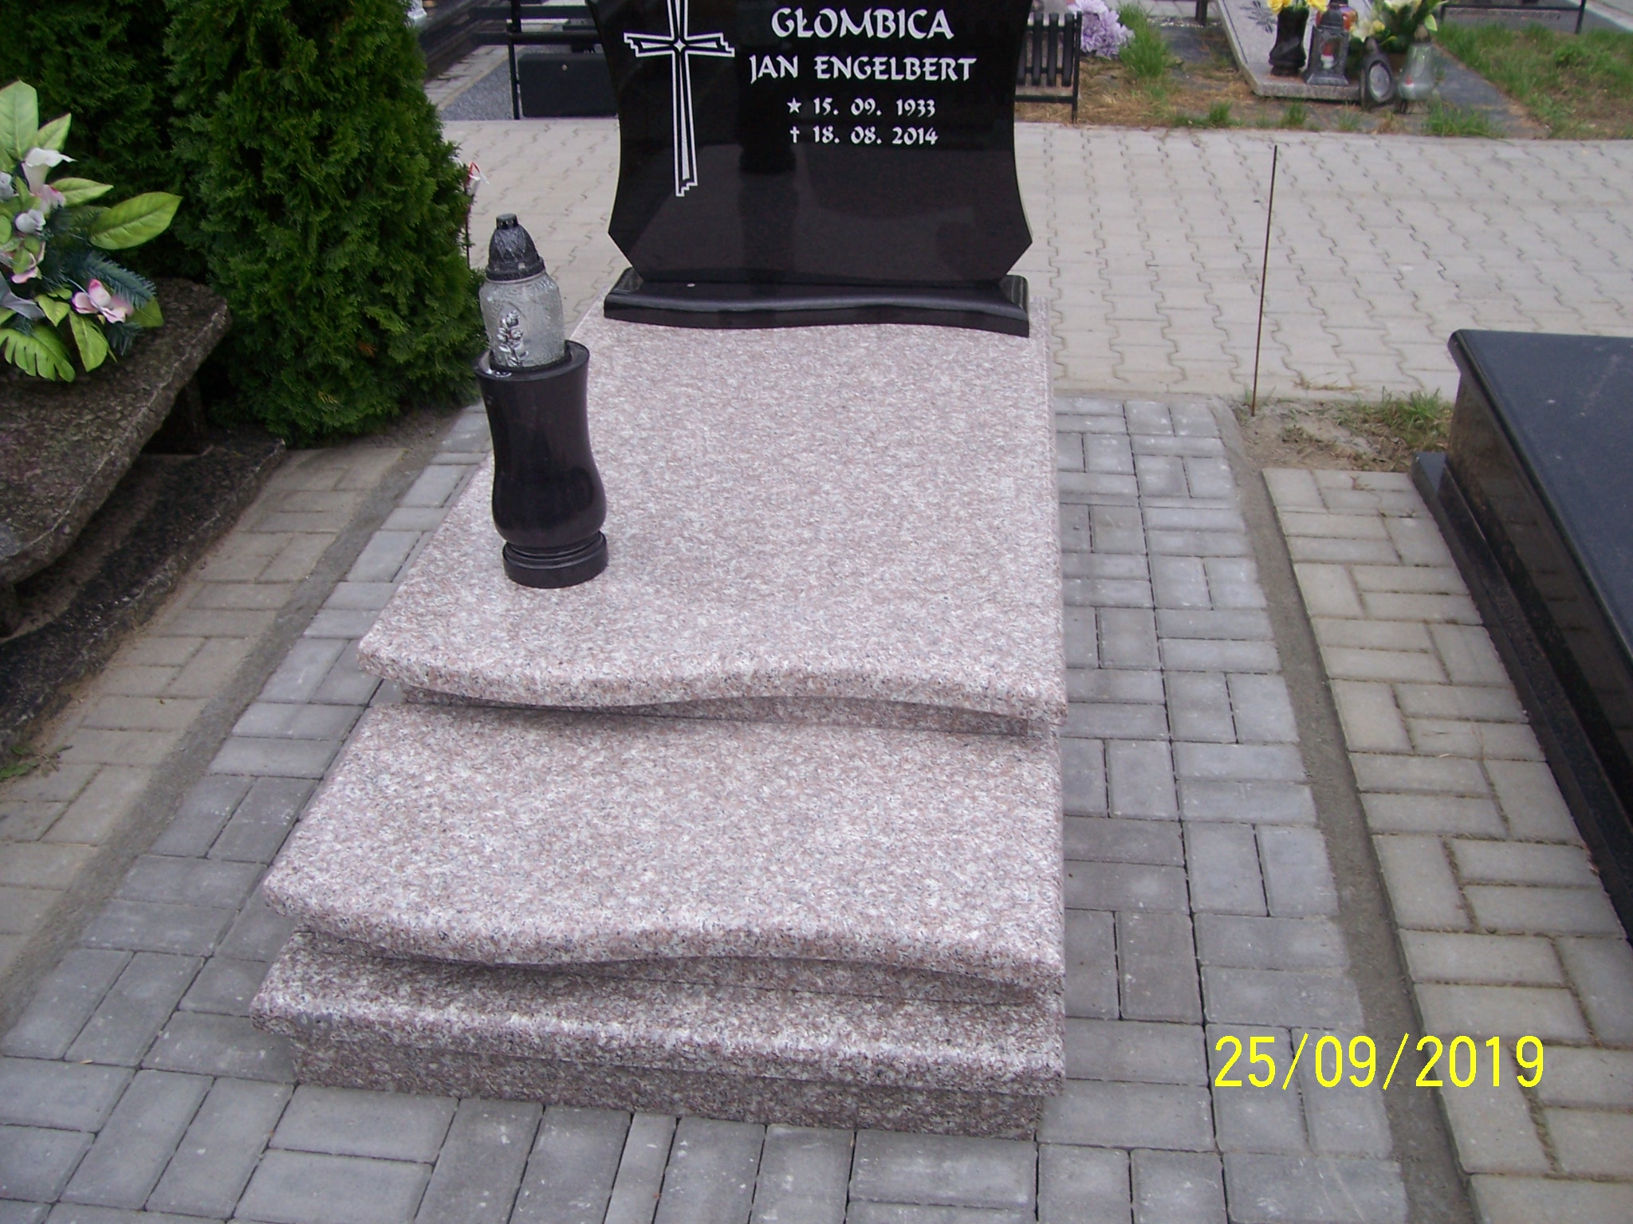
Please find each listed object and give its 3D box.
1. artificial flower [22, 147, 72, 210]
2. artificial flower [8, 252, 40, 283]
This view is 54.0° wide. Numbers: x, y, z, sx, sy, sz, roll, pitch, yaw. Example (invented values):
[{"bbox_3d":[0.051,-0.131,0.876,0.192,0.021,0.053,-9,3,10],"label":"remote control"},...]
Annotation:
[{"bbox_3d":[-1.499,-0.841,3.120,0.100,0.115,0.100,-16,33,-21],"label":"artificial flower"},{"bbox_3d":[-1.523,-0.664,3.080,0.070,0.065,0.070,-16,33,-21],"label":"artificial flower"}]

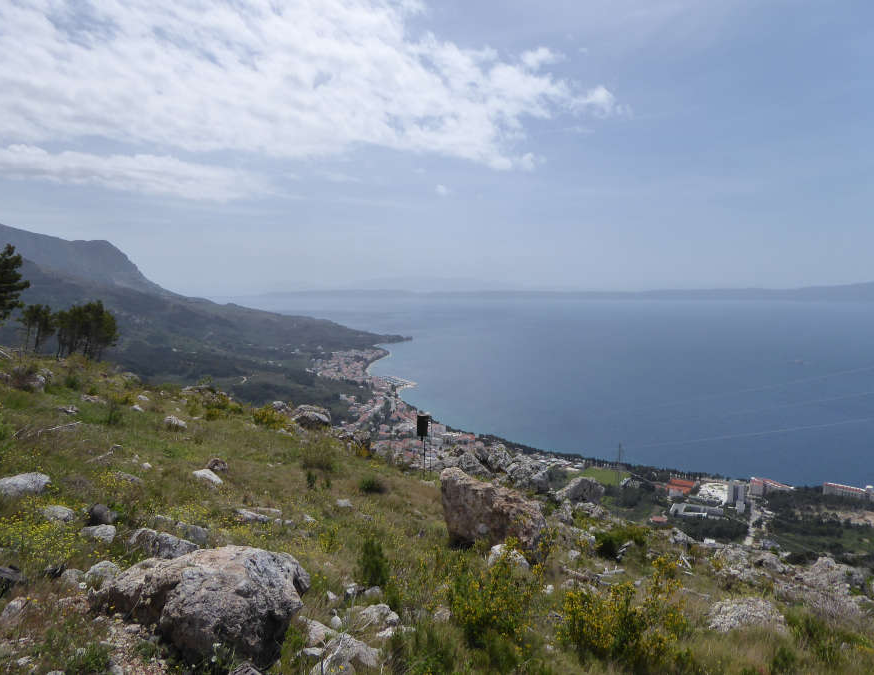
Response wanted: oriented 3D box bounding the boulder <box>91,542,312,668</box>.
[{"bbox_3d":[-1.295,1.467,3.480,1.145,0.517,0.859,-1,5,-10],"label":"boulder"}]

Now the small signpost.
[{"bbox_3d":[-0.308,2.398,14.234,0.274,1.391,0.164,0,4,0],"label":"small signpost"}]

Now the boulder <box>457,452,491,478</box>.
[{"bbox_3d":[0.893,3.048,14.867,0.809,0.599,0.647,0,4,0],"label":"boulder"}]

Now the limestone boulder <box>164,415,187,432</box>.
[{"bbox_3d":[-5.248,1.726,12.526,0.448,0.357,0.336,-1,5,-10],"label":"limestone boulder"}]

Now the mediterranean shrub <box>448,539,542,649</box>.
[{"bbox_3d":[0.399,1.803,4.434,0.649,0.722,0.616,0,4,0],"label":"mediterranean shrub"}]

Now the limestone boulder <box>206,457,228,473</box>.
[{"bbox_3d":[-3.139,1.816,8.926,0.328,0.219,0.263,0,4,0],"label":"limestone boulder"}]

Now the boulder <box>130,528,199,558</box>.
[{"bbox_3d":[-2.109,1.596,4.841,0.498,0.196,0.274,-2,5,-20],"label":"boulder"}]

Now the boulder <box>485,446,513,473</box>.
[{"bbox_3d":[1.632,3.160,16.300,0.728,0.724,0.583,0,4,0],"label":"boulder"}]

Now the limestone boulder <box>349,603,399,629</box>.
[{"bbox_3d":[-0.423,1.880,4.223,0.338,0.143,0.203,0,4,0],"label":"limestone boulder"}]

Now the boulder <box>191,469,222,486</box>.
[{"bbox_3d":[-2.881,1.750,7.802,0.352,0.214,0.229,-2,5,-20],"label":"boulder"}]

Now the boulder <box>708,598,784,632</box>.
[{"bbox_3d":[2.997,2.682,6.053,0.714,0.253,0.464,0,4,0],"label":"boulder"}]

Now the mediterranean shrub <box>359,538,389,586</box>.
[{"bbox_3d":[-0.521,1.840,5.127,0.261,0.405,0.261,0,4,0],"label":"mediterranean shrub"}]

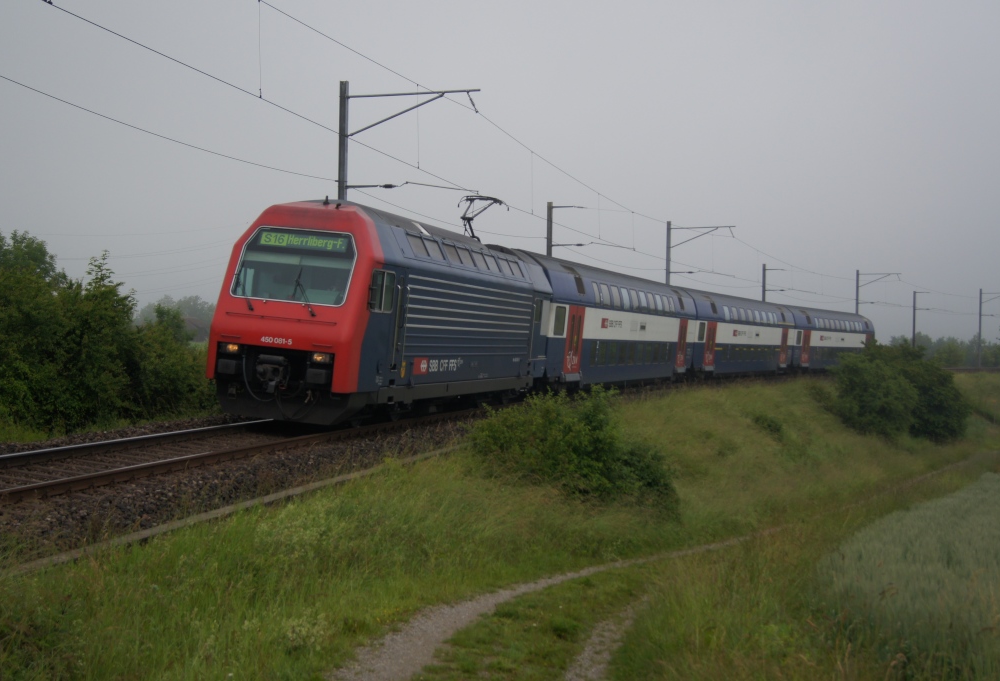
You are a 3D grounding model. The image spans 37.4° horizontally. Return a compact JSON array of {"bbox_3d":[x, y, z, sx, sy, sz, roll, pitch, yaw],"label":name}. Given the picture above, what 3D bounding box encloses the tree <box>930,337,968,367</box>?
[{"bbox_3d":[59.177,1.583,195.000,4.800,4.300,4.500,0,-1,0],"label":"tree"}]

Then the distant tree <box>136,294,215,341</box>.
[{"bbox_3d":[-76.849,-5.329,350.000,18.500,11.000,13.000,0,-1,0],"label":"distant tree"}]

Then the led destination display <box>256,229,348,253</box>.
[{"bbox_3d":[-3.642,-1.847,27.607,1.760,0.290,0.120,6,-9,13],"label":"led destination display"}]

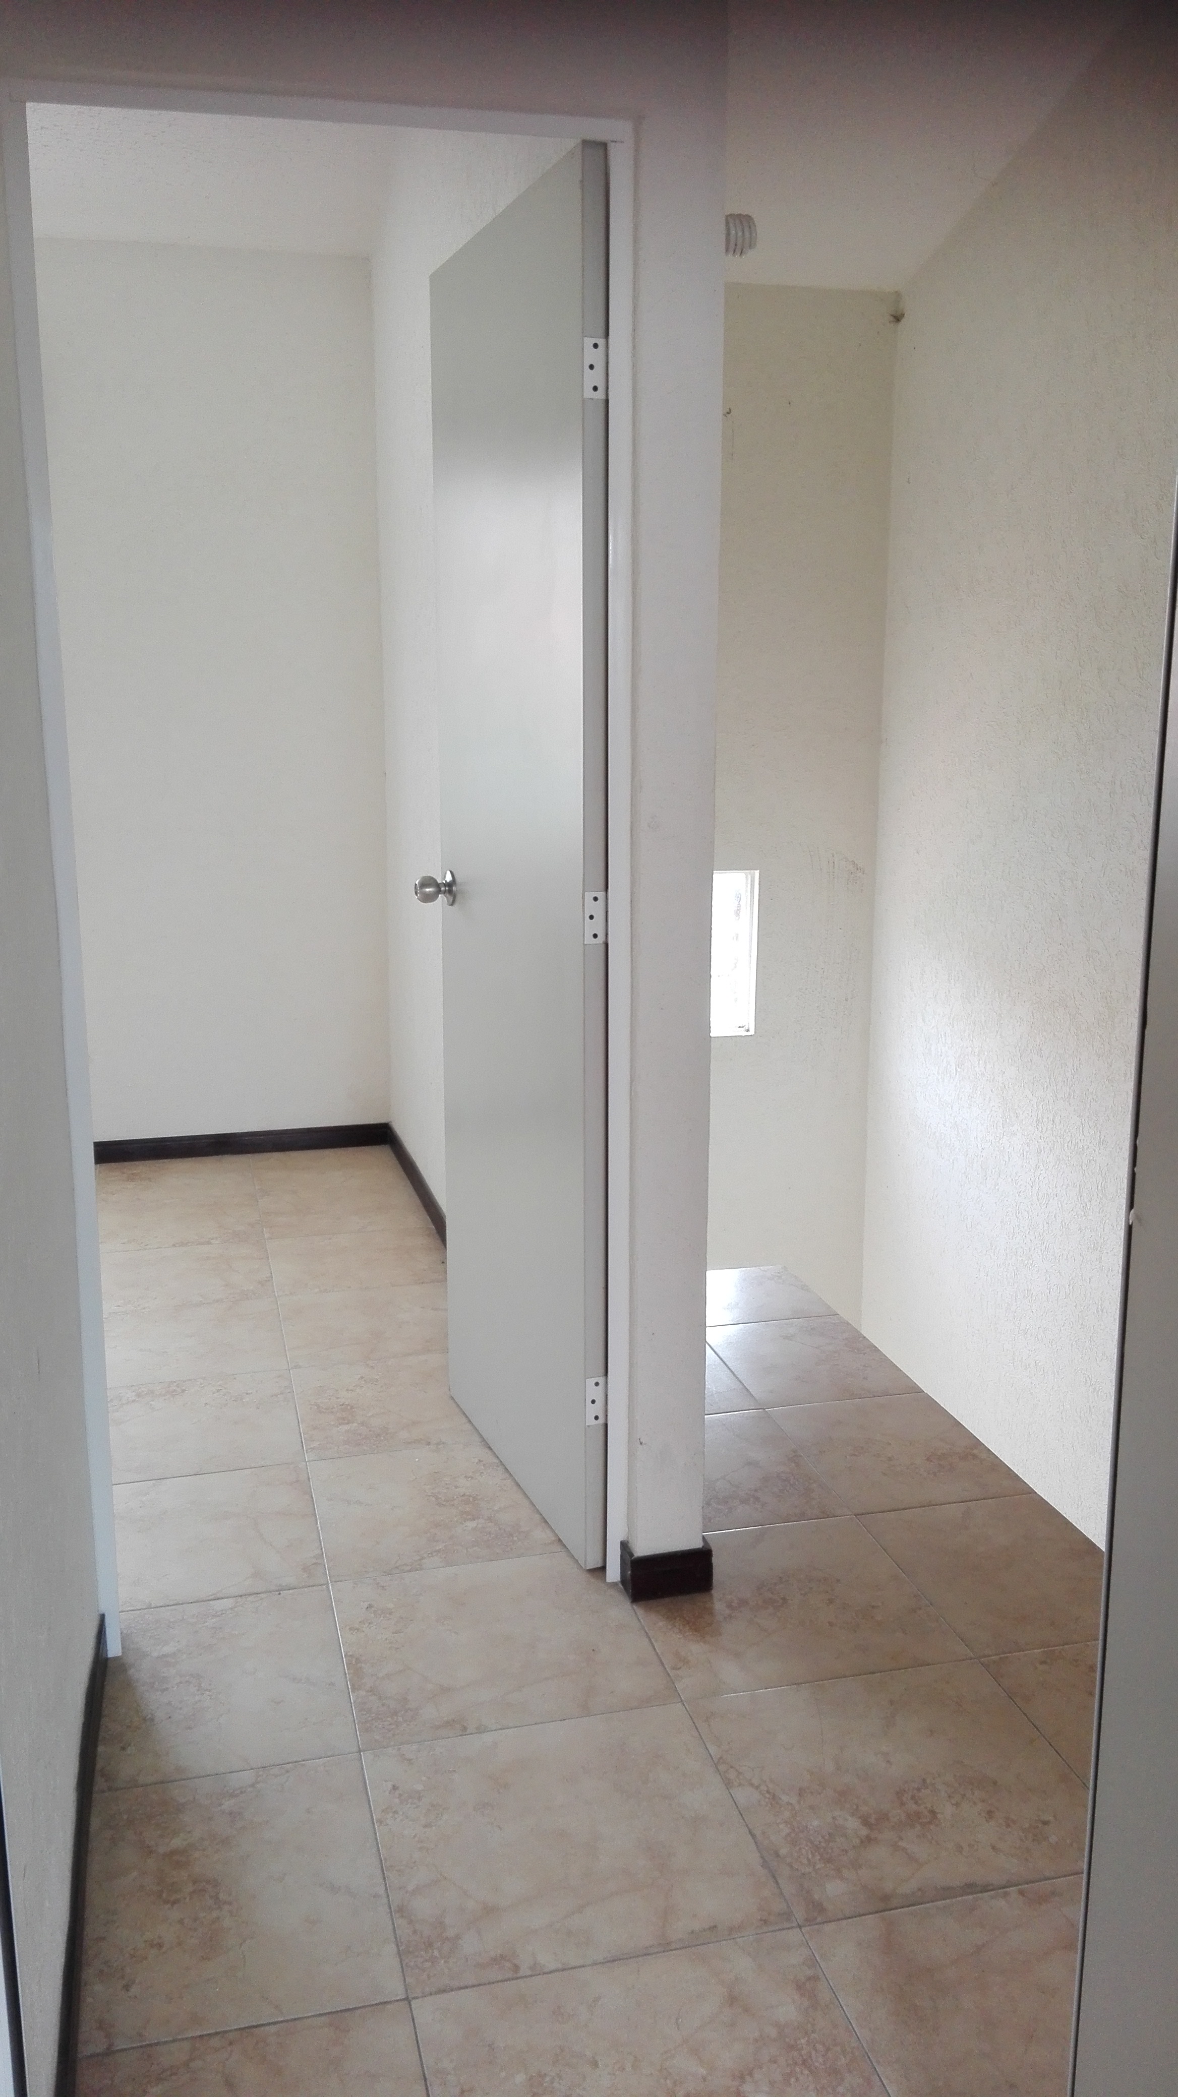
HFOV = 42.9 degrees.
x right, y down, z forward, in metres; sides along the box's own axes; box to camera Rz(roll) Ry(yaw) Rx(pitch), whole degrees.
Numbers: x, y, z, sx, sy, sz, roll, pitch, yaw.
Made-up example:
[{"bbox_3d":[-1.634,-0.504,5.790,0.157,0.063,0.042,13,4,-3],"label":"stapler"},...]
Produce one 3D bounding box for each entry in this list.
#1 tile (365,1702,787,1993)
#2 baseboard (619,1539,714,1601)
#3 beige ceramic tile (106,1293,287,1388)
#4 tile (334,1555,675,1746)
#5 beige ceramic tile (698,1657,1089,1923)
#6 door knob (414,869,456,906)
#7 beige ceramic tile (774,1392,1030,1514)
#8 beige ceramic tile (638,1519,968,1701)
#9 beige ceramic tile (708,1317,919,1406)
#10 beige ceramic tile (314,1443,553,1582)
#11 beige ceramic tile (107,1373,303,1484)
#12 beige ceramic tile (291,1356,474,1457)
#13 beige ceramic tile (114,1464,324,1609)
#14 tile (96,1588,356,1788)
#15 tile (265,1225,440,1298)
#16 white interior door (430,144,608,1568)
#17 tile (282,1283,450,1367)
[{"bbox_3d":[-0.030,0.956,1.823,0.440,0.010,0.430,-3,11,-14],"label":"tile"},{"bbox_3d":[0.129,0.845,2.440,0.138,0.069,0.055,-2,13,-15],"label":"baseboard"},{"bbox_3d":[-0.924,0.665,3.382,0.465,0.010,0.425,-2,13,-15],"label":"beige ceramic tile"},{"bbox_3d":[-0.139,0.880,2.227,0.442,0.010,0.435,-3,11,-14],"label":"tile"},{"bbox_3d":[0.399,0.938,1.926,0.442,0.010,0.431,-3,11,-14],"label":"beige ceramic tile"},{"bbox_3d":[-0.287,-0.300,2.810,0.065,0.070,0.070,-4,11,-22],"label":"door knob"},{"bbox_3d":[0.590,0.787,2.929,0.352,0.010,0.425,-2,13,-15],"label":"beige ceramic tile"},{"bbox_3d":[0.295,0.861,2.332,0.444,0.010,0.436,-3,11,-14],"label":"beige ceramic tile"},{"bbox_3d":[0.474,0.686,3.271,0.347,0.010,0.446,-3,11,-14],"label":"beige ceramic tile"},{"bbox_3d":[-0.253,0.822,2.703,0.465,0.010,0.425,-2,13,-15],"label":"beige ceramic tile"},{"bbox_3d":[-0.813,0.753,2.982,0.465,0.010,0.425,-2,13,-15],"label":"beige ceramic tile"},{"bbox_3d":[-0.363,0.723,3.062,0.447,0.010,0.444,-3,11,-14],"label":"beige ceramic tile"},{"bbox_3d":[-0.702,0.841,2.582,0.465,0.010,0.425,-2,13,-15],"label":"beige ceramic tile"},{"bbox_3d":[-0.541,0.927,2.195,0.363,0.010,0.425,-2,13,-15],"label":"tile"},{"bbox_3d":[-0.587,0.558,3.903,0.465,0.010,0.425,-2,13,-15],"label":"tile"},{"bbox_3d":[-0.125,-0.263,2.555,0.037,2.117,0.728,-4,11,-22],"label":"white interior door"},{"bbox_3d":[-0.476,0.646,3.503,0.465,0.010,0.425,-2,13,-15],"label":"tile"}]

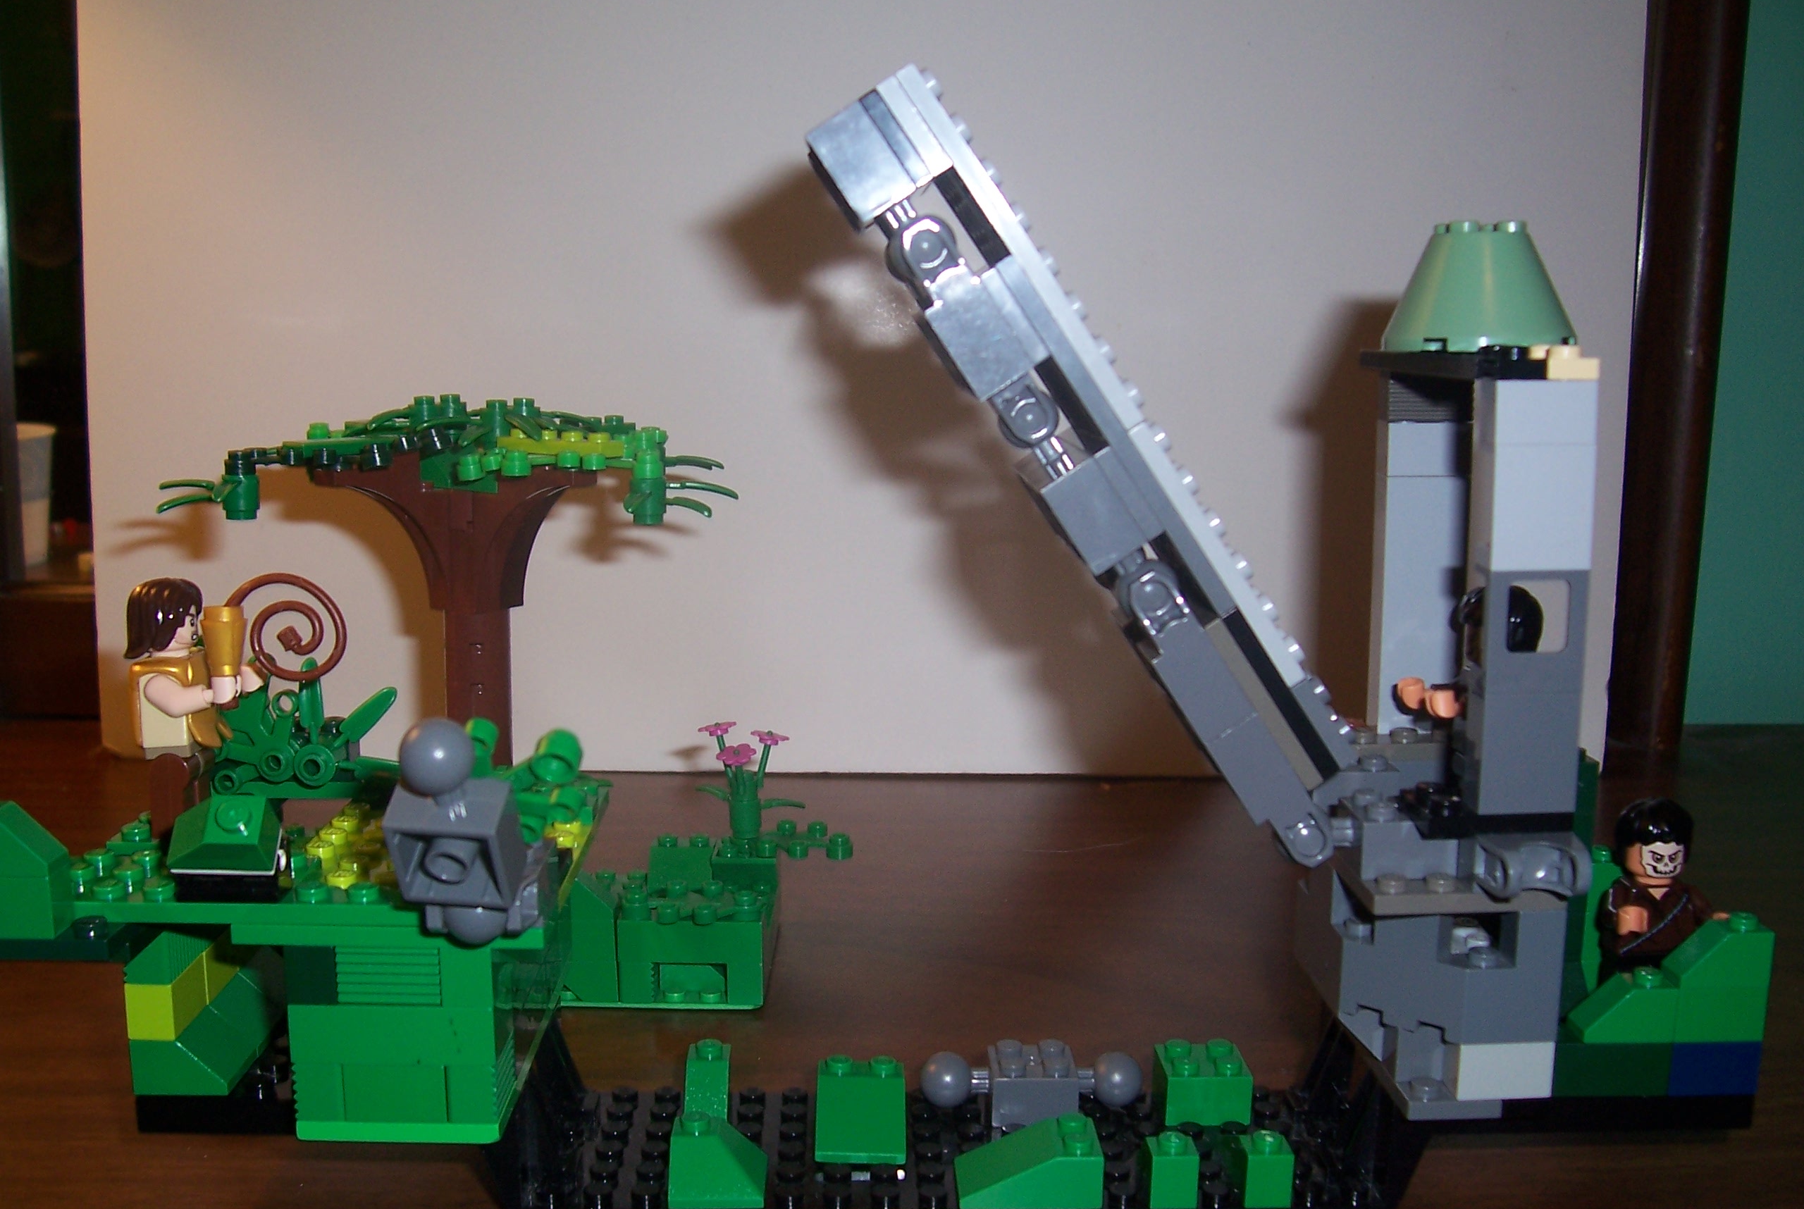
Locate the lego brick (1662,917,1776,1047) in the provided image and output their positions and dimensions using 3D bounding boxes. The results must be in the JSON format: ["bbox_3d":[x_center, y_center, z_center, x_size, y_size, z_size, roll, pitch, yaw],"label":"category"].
[{"bbox_3d":[0.137,0.063,0.300,0.016,0.021,0.008,1,9,-2],"label":"lego brick"}]

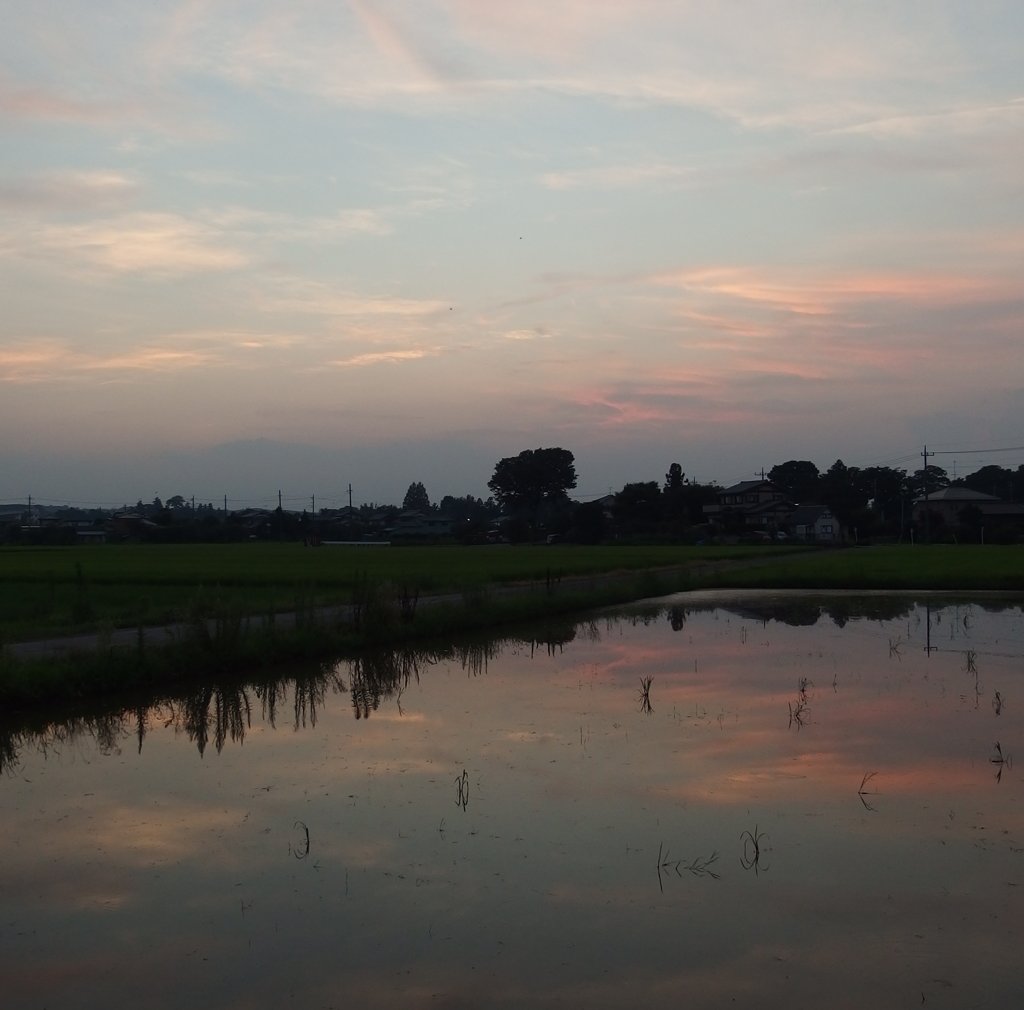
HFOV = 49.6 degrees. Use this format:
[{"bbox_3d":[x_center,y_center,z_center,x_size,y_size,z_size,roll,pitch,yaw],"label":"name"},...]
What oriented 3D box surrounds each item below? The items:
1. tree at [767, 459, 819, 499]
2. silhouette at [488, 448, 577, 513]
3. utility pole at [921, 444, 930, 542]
[{"bbox_3d":[54.450,-0.920,215.000,10.200,15.380,9.500,0,-1,0],"label":"tree"},{"bbox_3d":[3.860,-1.830,210.000,16.800,17.700,15.500,0,-1,0],"label":"silhouette"},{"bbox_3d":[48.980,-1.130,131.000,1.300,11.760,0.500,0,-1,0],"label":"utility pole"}]

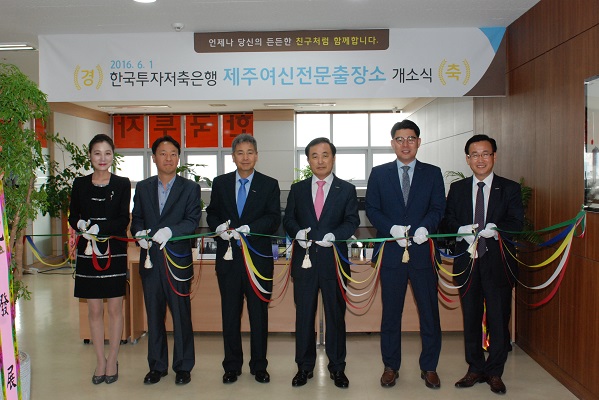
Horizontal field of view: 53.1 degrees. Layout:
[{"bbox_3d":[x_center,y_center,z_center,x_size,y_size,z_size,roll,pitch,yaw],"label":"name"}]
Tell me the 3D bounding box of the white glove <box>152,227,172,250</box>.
[{"bbox_3d":[-0.907,0.255,3.969,0.130,0.150,0.120,0,2,13],"label":"white glove"}]

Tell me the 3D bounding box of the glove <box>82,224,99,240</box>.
[{"bbox_3d":[-1.367,0.213,3.930,0.110,0.105,0.130,1,3,24],"label":"glove"}]

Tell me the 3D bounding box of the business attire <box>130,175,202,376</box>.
[{"bbox_3d":[-0.934,0.516,4.211,0.480,1.370,0.380,0,2,3],"label":"business attire"}]

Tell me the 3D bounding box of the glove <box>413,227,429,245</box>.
[{"bbox_3d":[0.773,0.226,3.820,0.105,0.115,0.130,1,3,21],"label":"glove"}]

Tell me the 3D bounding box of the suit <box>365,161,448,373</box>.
[{"bbox_3d":[0.729,0.471,4.121,0.550,1.520,0.400,0,2,11],"label":"suit"}]

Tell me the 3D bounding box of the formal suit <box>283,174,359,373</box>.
[{"bbox_3d":[0.147,0.510,4.090,0.525,1.385,0.380,0,3,2],"label":"formal suit"}]

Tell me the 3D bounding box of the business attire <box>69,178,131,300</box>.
[{"bbox_3d":[-1.414,0.258,4.237,0.410,0.860,0.340,-1,2,-7],"label":"business attire"}]

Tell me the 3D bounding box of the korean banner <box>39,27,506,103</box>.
[{"bbox_3d":[-0.267,-1.195,5.329,4.151,0.604,0.030,0,2,2],"label":"korean banner"}]

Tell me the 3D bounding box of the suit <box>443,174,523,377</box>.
[{"bbox_3d":[1.238,0.538,4.056,0.530,1.450,0.390,0,3,18],"label":"suit"}]

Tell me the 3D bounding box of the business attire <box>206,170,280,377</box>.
[{"bbox_3d":[-0.384,0.504,4.150,0.520,1.410,0.380,0,3,-2],"label":"business attire"}]

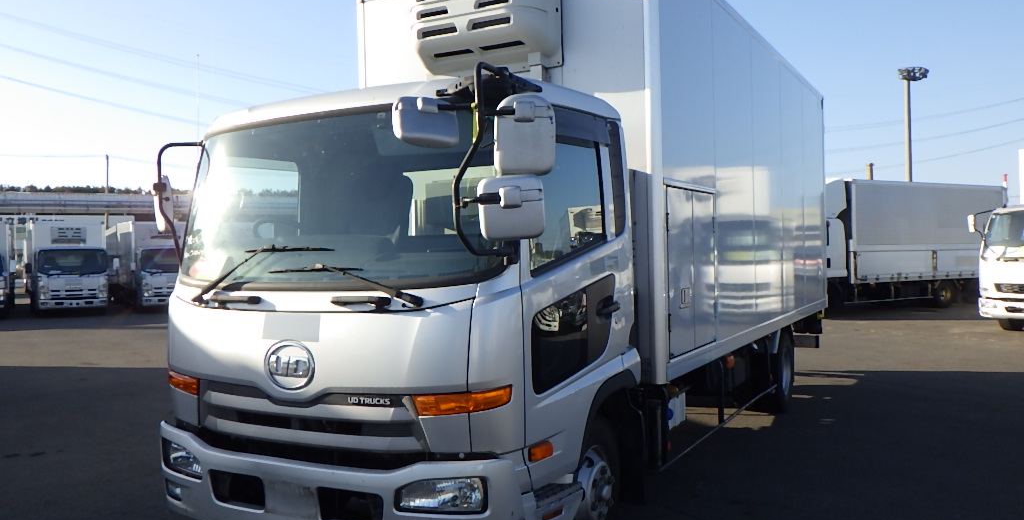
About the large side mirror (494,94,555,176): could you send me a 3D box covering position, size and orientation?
[{"bbox_3d":[0.051,-0.503,3.349,0.232,0.320,0.100,-1,1,-8],"label":"large side mirror"}]

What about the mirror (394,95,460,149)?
[{"bbox_3d":[-0.324,-0.521,3.136,0.240,0.180,0.110,-1,-14,-15],"label":"mirror"}]

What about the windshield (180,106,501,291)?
[{"bbox_3d":[-0.926,-0.302,4.039,2.005,0.885,0.220,-1,-14,29],"label":"windshield"}]

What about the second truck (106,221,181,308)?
[{"bbox_3d":[-12.023,0.153,28.434,2.120,2.840,6.500,-1,1,-29],"label":"second truck"}]

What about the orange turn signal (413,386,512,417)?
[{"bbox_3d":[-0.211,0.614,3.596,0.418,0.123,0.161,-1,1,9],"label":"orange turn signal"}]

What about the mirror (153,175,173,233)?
[{"bbox_3d":[-1.963,-0.318,4.659,0.080,0.315,0.205,-1,1,-35],"label":"mirror"}]

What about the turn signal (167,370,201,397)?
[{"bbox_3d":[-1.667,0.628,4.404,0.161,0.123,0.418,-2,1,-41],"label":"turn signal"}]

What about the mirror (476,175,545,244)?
[{"bbox_3d":[-0.002,-0.204,3.282,0.250,0.260,0.100,-1,1,-9],"label":"mirror"}]

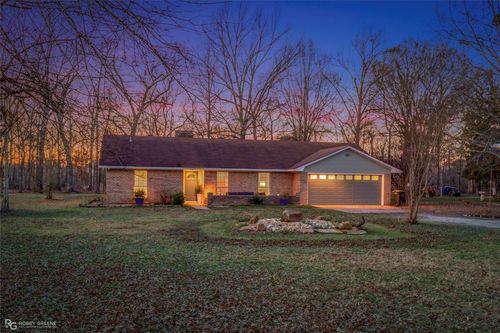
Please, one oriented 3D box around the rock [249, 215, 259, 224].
[{"bbox_3d":[0.125,1.887,17.300,0.340,0.320,0.320,0,-2,0],"label":"rock"}]

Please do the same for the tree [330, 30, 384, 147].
[{"bbox_3d":[11.318,-5.485,50.710,6.000,17.589,5.700,0,-2,0],"label":"tree"}]

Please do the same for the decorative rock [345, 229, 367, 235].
[{"bbox_3d":[3.235,1.999,14.900,0.680,0.140,0.550,0,-2,0],"label":"decorative rock"}]

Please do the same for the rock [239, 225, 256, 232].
[{"bbox_3d":[-0.080,1.978,15.500,0.570,0.200,0.450,0,-2,0],"label":"rock"}]

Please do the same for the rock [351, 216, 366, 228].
[{"bbox_3d":[3.627,1.877,16.200,0.500,0.360,0.400,0,-2,0],"label":"rock"}]

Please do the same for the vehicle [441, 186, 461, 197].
[{"bbox_3d":[31.439,3.910,76.000,4.500,1.600,1.850,-1,-3,41],"label":"vehicle"}]

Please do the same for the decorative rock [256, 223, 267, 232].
[{"bbox_3d":[0.367,1.930,15.500,0.320,0.270,0.300,0,-2,0],"label":"decorative rock"}]

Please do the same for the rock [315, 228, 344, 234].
[{"bbox_3d":[2.438,1.993,14.900,0.880,0.140,0.550,0,-2,0],"label":"rock"}]

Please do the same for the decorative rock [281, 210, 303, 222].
[{"bbox_3d":[1.460,1.742,17.100,0.780,0.430,0.550,0,-2,0],"label":"decorative rock"}]

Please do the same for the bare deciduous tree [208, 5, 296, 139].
[{"bbox_3d":[0.178,-6.745,49.672,9.200,19.862,8.740,0,-2,0],"label":"bare deciduous tree"}]

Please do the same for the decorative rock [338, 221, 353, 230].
[{"bbox_3d":[3.066,1.894,15.600,0.440,0.280,0.380,0,-2,0],"label":"decorative rock"}]

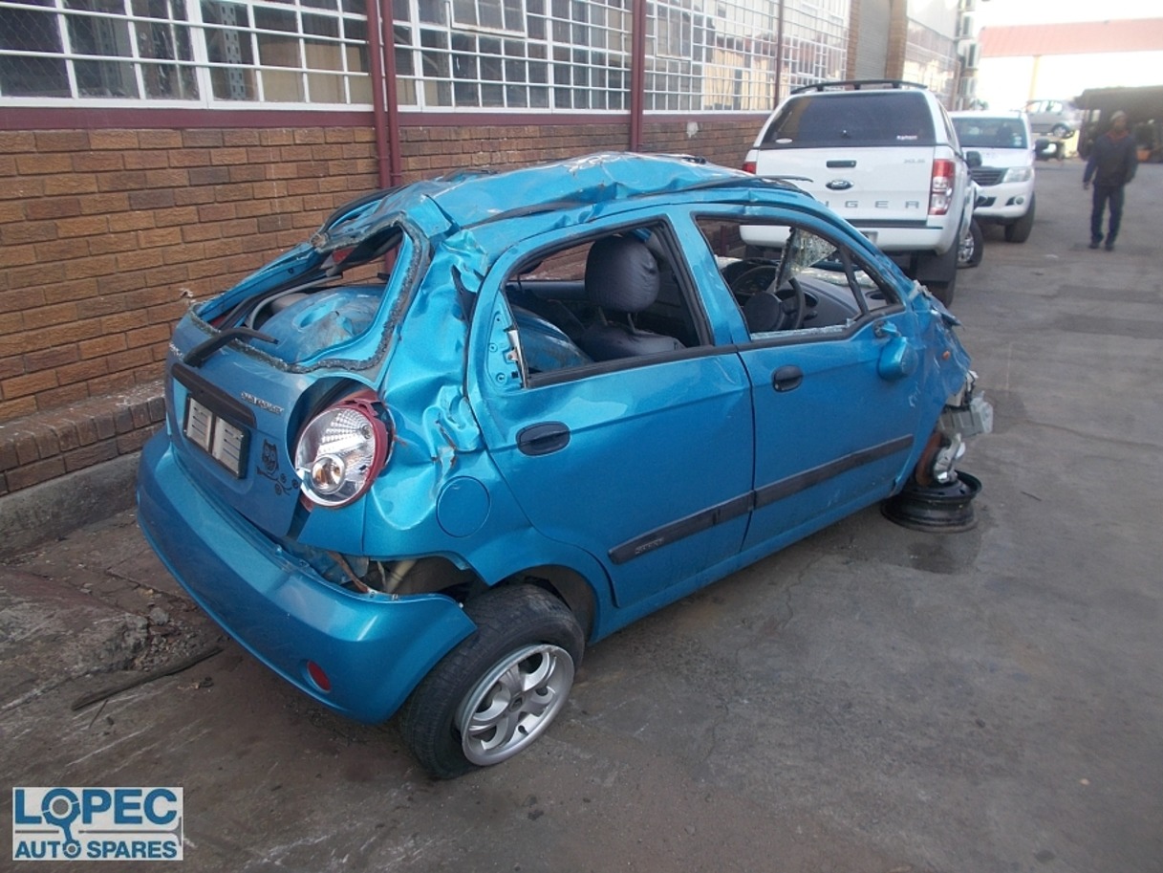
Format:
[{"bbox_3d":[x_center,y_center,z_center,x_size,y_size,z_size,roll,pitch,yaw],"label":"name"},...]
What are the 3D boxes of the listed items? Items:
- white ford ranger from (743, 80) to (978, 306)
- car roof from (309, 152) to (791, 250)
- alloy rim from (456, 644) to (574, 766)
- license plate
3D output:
[{"bbox_3d":[3.190,-2.660,9.330,1.900,1.880,5.350,8,21,23],"label":"white ford ranger"},{"bbox_3d":[-0.104,-0.741,2.741,1.550,0.280,1.120,-18,26,-40],"label":"car roof"},{"bbox_3d":[-0.207,0.661,2.291,0.365,0.365,0.150,-18,36,-39],"label":"alloy rim"},{"bbox_3d":[-0.964,-0.003,2.305,0.020,0.120,0.430,1,13,-45],"label":"license plate"}]

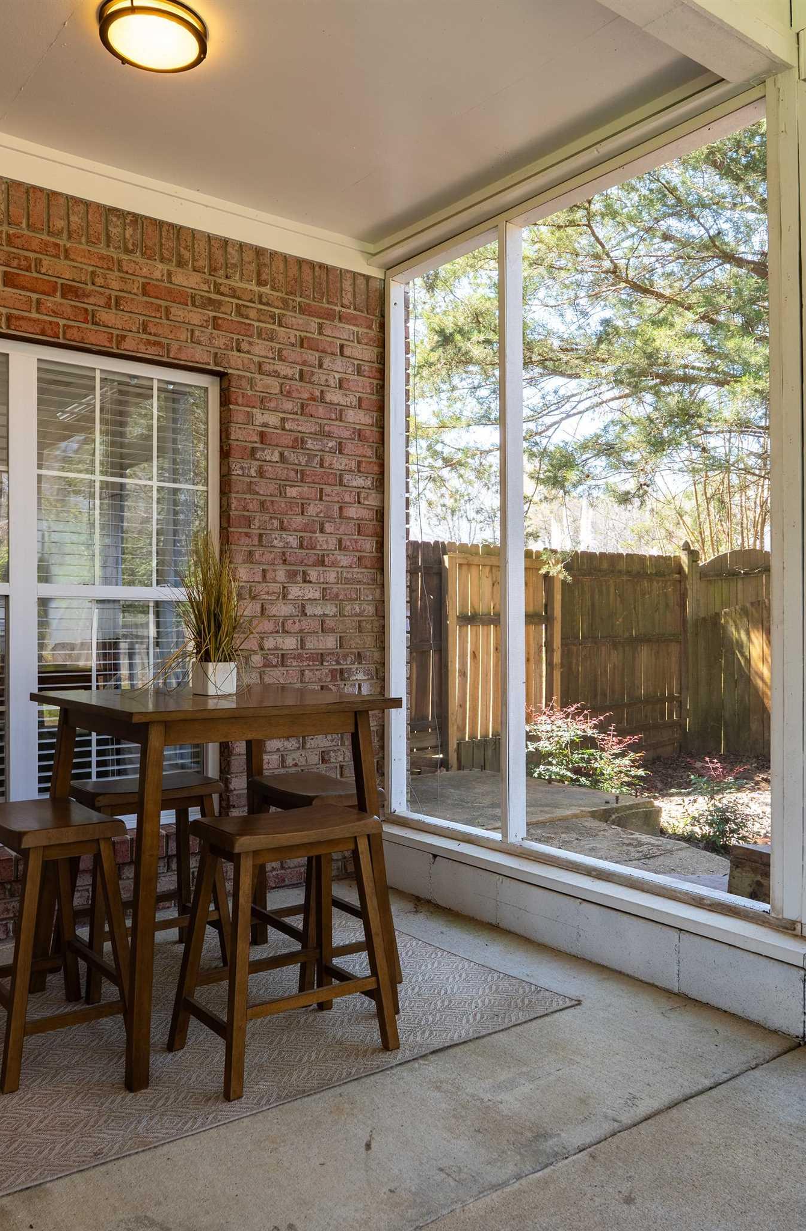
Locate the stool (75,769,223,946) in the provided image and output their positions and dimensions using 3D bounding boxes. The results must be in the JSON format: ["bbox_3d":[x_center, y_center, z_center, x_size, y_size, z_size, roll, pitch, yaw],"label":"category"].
[{"bbox_3d":[-0.848,0.843,3.176,0.485,0.612,0.355,0,0,-38],"label":"stool"}]

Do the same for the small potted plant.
[{"bbox_3d":[-0.594,-0.016,3.030,0.200,0.505,0.200,0,0,-38],"label":"small potted plant"}]

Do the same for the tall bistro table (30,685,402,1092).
[{"bbox_3d":[-0.577,0.693,2.903,0.800,0.912,0.800,0,0,-36],"label":"tall bistro table"}]

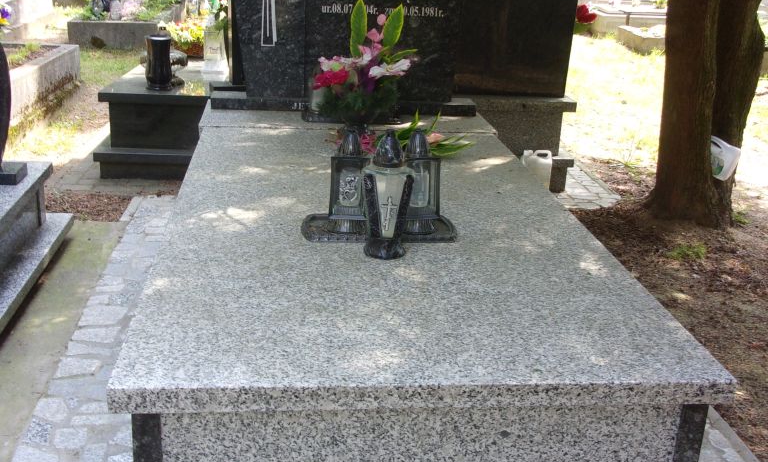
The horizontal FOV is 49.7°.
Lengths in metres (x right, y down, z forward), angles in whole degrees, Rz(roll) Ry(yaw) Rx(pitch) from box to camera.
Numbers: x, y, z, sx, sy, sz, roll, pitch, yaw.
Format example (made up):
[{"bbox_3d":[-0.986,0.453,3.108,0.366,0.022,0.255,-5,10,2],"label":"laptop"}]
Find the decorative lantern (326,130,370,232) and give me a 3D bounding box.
[{"bbox_3d":[-0.096,-0.143,2.323,0.117,0.290,0.117,1,21,-8],"label":"decorative lantern"}]

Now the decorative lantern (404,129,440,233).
[{"bbox_3d":[0.098,-0.145,2.357,0.117,0.293,0.117,1,21,-8],"label":"decorative lantern"}]

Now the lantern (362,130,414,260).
[{"bbox_3d":[0.010,-0.107,2.211,0.138,0.330,0.113,1,21,-8],"label":"lantern"}]

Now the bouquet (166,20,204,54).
[{"bbox_3d":[-1.320,-1.284,5.481,0.264,0.235,0.200,1,21,-8],"label":"bouquet"}]

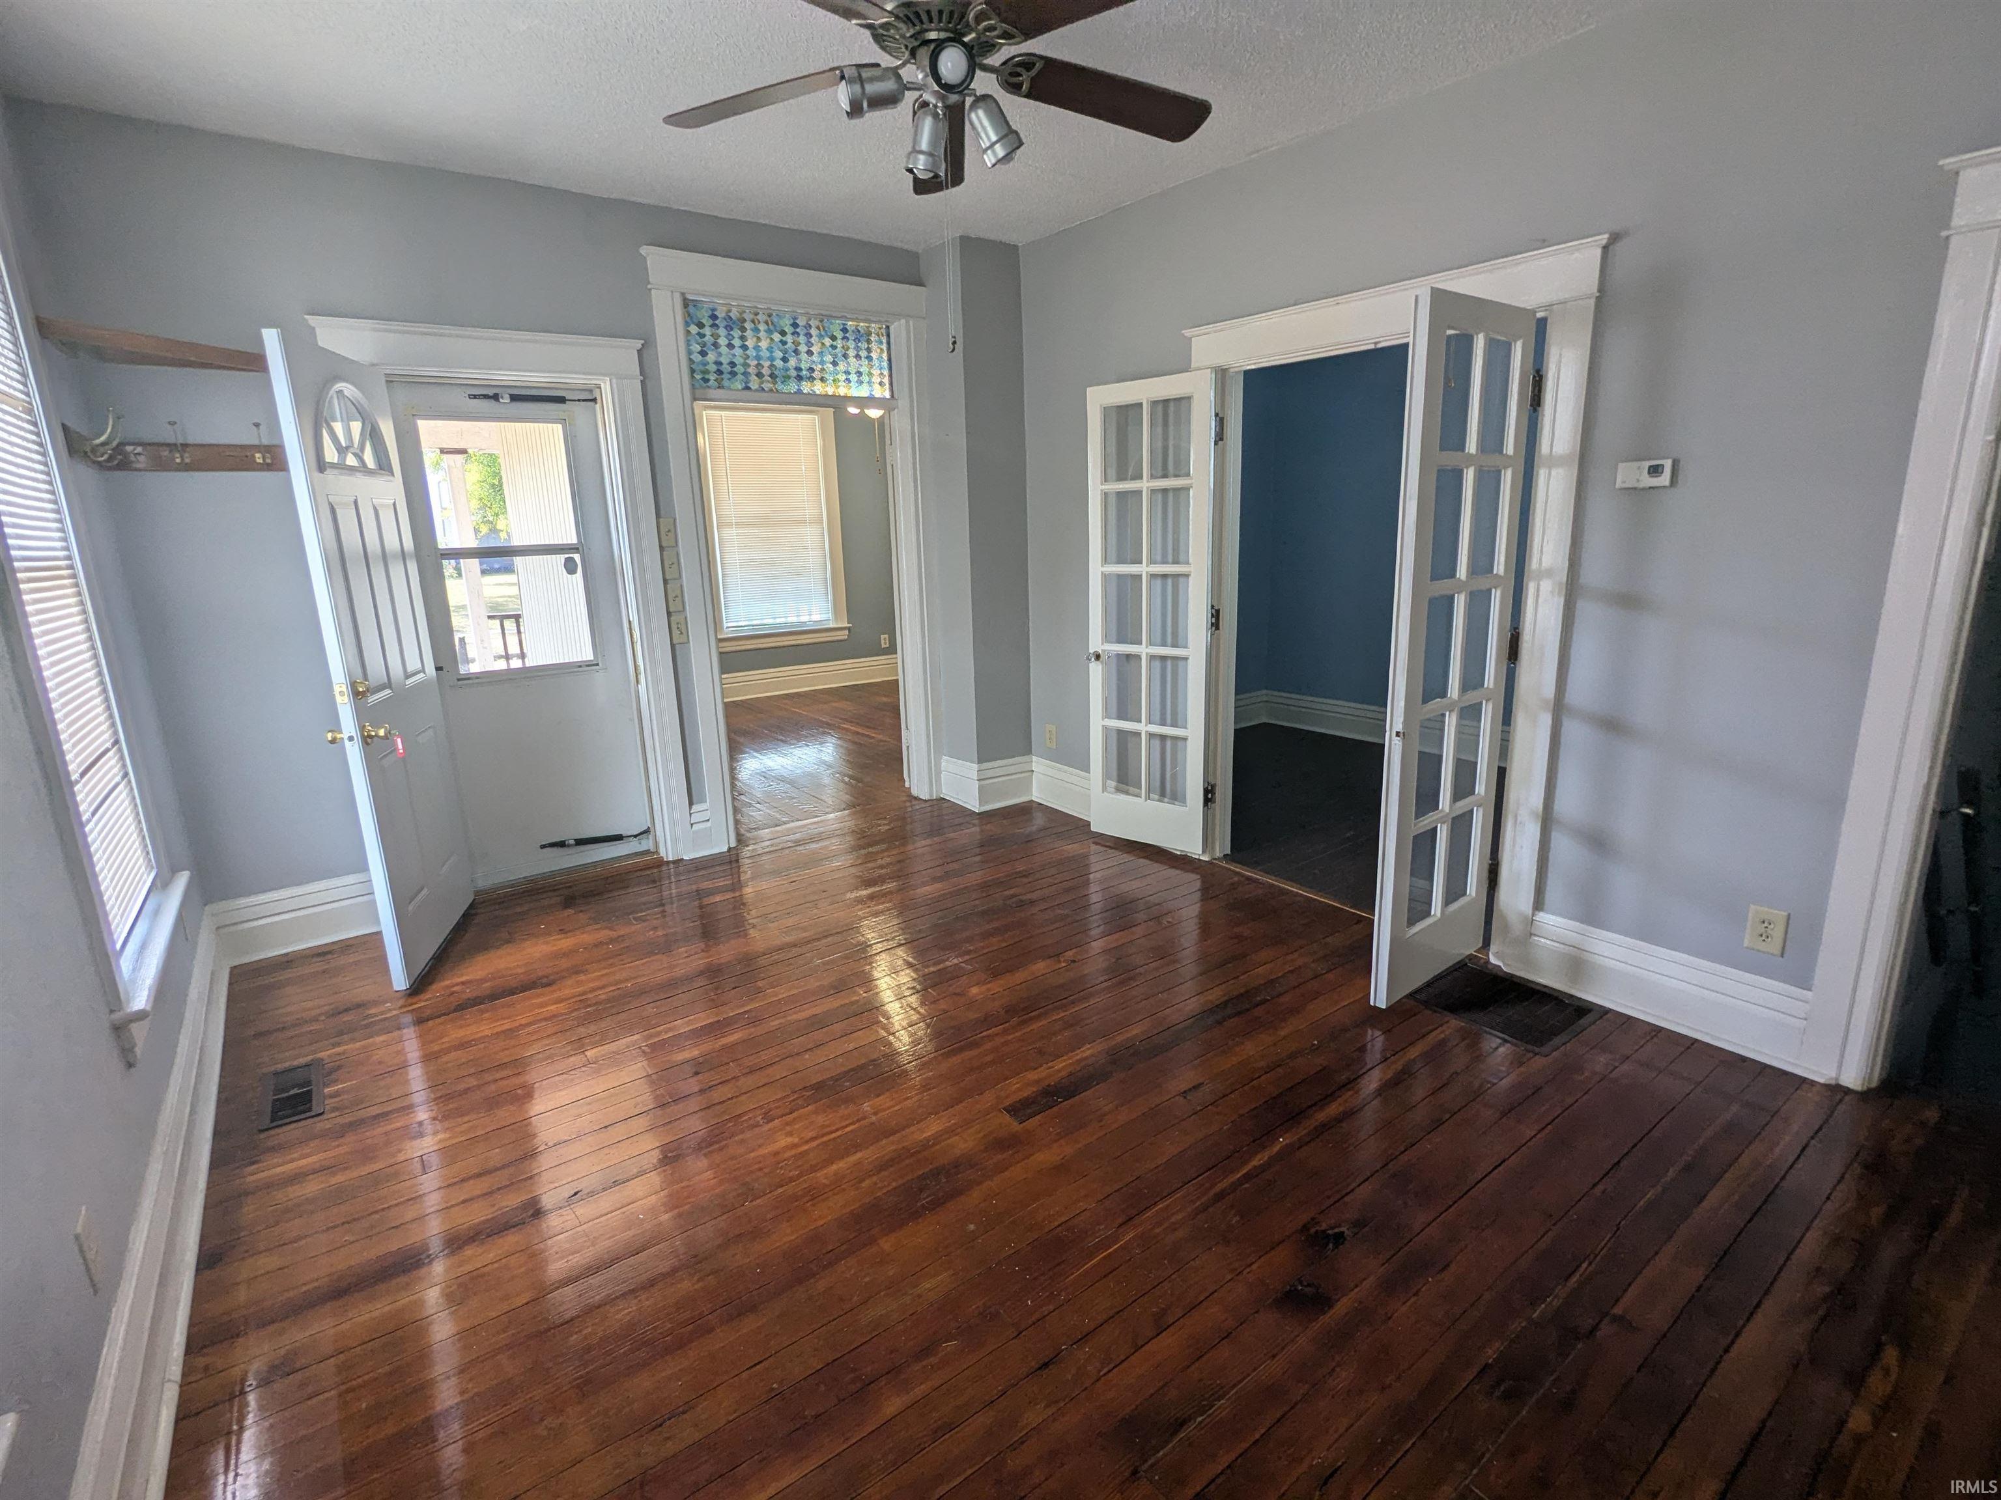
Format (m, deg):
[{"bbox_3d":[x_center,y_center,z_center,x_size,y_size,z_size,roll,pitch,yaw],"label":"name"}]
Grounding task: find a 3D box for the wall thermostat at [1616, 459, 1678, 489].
[{"bbox_3d":[1.730,-0.741,2.489,0.030,0.068,0.124,-13,17,-36],"label":"wall thermostat"}]

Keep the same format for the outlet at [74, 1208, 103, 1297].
[{"bbox_3d":[-1.528,0.840,1.556,0.010,0.122,0.082,-13,17,-36],"label":"outlet"}]

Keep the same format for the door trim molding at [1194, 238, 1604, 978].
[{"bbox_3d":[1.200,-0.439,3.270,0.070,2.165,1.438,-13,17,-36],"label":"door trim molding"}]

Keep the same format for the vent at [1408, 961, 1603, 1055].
[{"bbox_3d":[1.536,0.773,2.825,0.390,0.012,0.430,-13,17,-36],"label":"vent"}]

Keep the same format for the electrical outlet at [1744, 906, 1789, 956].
[{"bbox_3d":[2.039,0.485,2.462,0.010,0.122,0.081,-13,17,-36],"label":"electrical outlet"}]

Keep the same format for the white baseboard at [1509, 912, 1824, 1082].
[{"bbox_3d":[1.889,0.679,2.696,0.030,0.228,0.760,-13,17,-36],"label":"white baseboard"}]

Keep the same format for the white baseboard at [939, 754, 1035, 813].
[{"bbox_3d":[-0.085,0.155,5.083,0.340,0.227,0.402,-13,17,-36],"label":"white baseboard"}]

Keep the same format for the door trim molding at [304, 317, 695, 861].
[{"bbox_3d":[-1.897,-0.504,3.794,1.155,2.257,0.070,-13,17,-36],"label":"door trim molding"}]

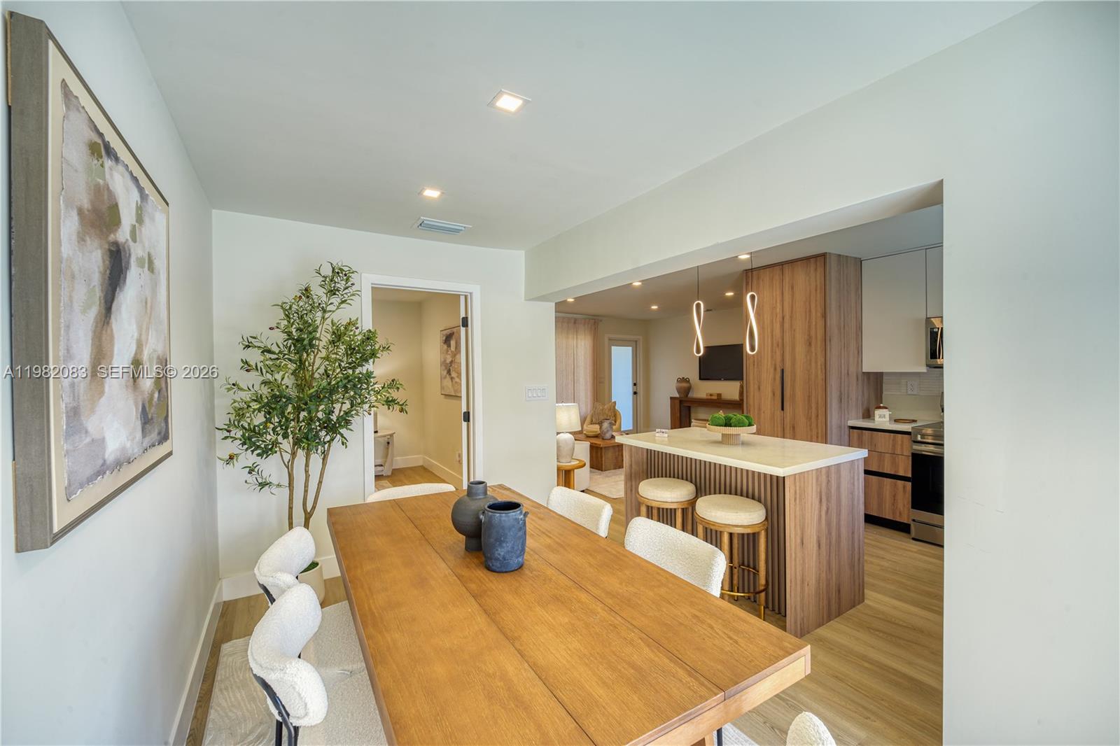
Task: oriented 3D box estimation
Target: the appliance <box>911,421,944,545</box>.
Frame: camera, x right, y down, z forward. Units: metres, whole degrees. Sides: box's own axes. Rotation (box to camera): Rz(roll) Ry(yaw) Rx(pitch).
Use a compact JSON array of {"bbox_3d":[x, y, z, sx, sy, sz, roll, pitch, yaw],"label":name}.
[{"bbox_3d":[3.376,0.899,3.433,0.700,0.925,0.760,-1,1,-33],"label":"appliance"}]

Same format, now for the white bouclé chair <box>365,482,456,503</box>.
[{"bbox_3d":[-0.710,1.019,2.273,0.500,0.790,0.550,-1,1,-33],"label":"white bouclé chair"}]

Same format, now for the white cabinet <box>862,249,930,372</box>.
[{"bbox_3d":[3.159,-0.540,4.034,0.380,1.055,0.485,-1,1,-33],"label":"white cabinet"}]

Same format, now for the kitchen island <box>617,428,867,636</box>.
[{"bbox_3d":[1.186,0.950,3.043,0.960,0.920,1.345,-1,1,-32],"label":"kitchen island"}]

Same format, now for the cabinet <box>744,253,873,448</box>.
[{"bbox_3d":[2.569,0.163,4.475,0.970,2.440,0.840,-1,1,-32],"label":"cabinet"}]

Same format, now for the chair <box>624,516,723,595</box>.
[{"bbox_3d":[0.262,1.016,1.577,0.550,0.790,0.490,-1,1,-33],"label":"chair"}]

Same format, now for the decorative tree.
[{"bbox_3d":[-1.431,0.348,2.636,1.000,2.070,0.780,-1,1,-32],"label":"decorative tree"}]

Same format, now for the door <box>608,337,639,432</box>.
[{"bbox_3d":[1.298,0.353,8.712,0.770,2.030,0.050,-1,1,-33],"label":"door"}]

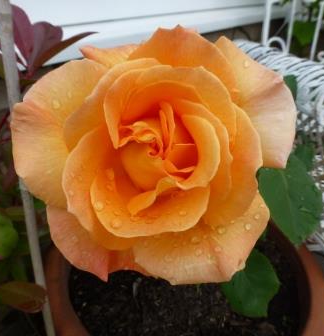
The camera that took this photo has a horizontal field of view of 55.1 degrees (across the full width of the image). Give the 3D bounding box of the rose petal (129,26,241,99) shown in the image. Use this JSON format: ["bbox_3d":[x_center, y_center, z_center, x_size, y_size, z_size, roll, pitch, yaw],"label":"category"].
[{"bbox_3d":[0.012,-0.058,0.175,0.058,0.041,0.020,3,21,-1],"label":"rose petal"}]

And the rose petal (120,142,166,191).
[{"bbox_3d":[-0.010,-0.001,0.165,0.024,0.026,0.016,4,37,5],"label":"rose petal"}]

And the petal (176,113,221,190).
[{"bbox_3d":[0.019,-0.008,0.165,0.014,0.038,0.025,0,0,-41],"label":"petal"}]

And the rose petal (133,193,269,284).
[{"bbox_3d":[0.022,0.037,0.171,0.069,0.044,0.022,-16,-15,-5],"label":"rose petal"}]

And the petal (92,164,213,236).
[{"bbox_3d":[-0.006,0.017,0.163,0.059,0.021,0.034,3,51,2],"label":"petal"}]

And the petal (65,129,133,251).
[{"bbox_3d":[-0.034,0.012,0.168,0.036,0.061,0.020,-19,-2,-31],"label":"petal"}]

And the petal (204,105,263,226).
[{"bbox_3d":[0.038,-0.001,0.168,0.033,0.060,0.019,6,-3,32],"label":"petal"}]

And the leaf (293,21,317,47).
[{"bbox_3d":[0.478,-0.451,1.042,0.078,0.085,0.030,0,0,0],"label":"leaf"}]

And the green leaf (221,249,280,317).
[{"bbox_3d":[0.065,0.083,0.227,0.038,0.046,0.014,-23,6,-13],"label":"green leaf"}]

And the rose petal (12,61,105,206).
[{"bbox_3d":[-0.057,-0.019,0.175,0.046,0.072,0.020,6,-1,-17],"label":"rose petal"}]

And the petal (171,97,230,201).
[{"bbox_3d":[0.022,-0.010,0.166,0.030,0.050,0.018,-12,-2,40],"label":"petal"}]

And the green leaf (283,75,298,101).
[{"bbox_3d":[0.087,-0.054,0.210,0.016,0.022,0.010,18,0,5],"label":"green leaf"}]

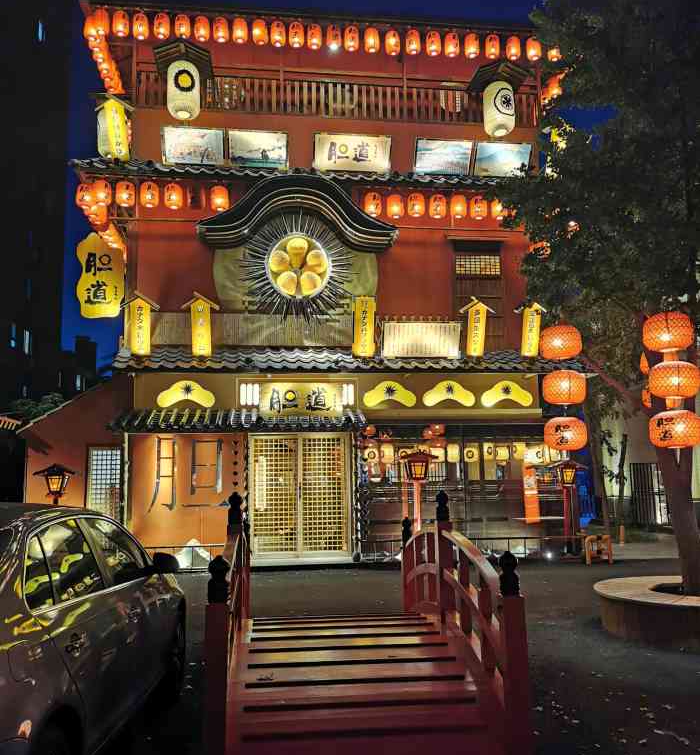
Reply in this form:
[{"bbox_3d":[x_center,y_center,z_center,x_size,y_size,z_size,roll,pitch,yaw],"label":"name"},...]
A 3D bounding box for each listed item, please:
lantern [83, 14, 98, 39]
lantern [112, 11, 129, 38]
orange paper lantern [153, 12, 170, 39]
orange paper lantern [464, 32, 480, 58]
[{"bbox_3d":[-4.725,-6.383,13.293,0.272,0.421,0.272,0,-8,-7],"label":"lantern"},{"bbox_3d":[-4.176,-6.453,13.288,0.278,0.433,0.278,0,-8,-7],"label":"lantern"},{"bbox_3d":[-3.451,-6.453,13.382,0.278,0.433,0.278,0,-8,-7],"label":"orange paper lantern"},{"bbox_3d":[2.325,-6.320,13.816,0.300,0.430,0.300,0,-8,-7],"label":"orange paper lantern"}]

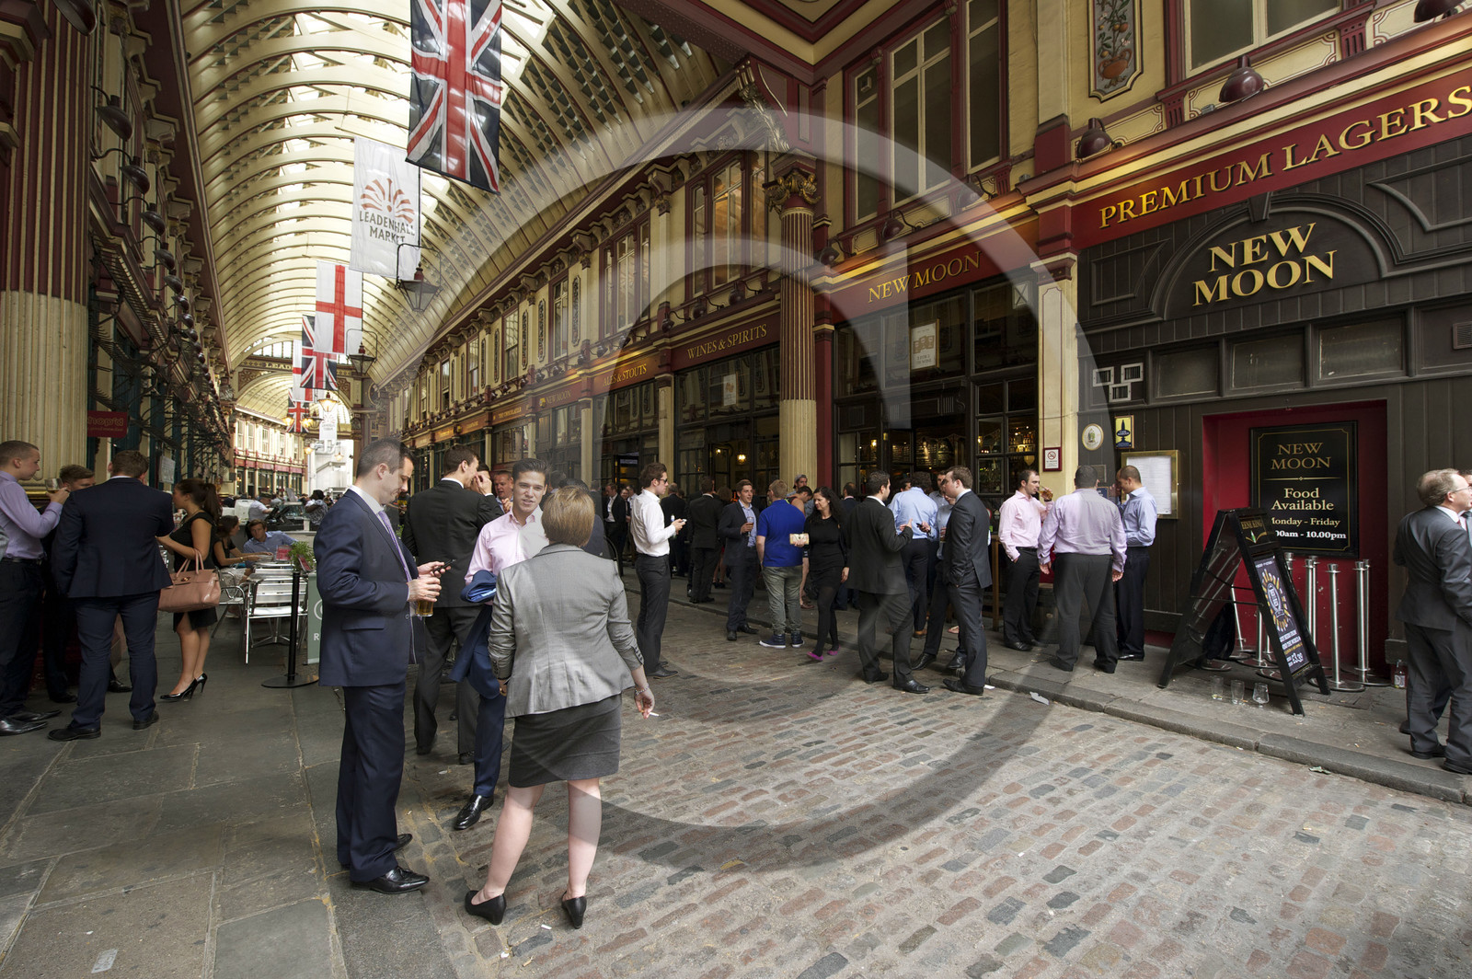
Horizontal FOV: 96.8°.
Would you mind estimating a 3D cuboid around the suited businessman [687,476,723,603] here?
[{"bbox_3d":[-0.475,0.720,9.820,0.500,1.819,0.420,0,-1,14],"label":"suited businessman"}]

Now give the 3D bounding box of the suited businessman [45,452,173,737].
[{"bbox_3d":[-4.190,0.668,4.409,0.600,1.850,0.440,1,-1,-38],"label":"suited businessman"}]

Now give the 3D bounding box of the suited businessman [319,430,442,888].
[{"bbox_3d":[-1.480,0.684,2.718,0.520,1.784,0.500,0,-1,-13],"label":"suited businessman"}]

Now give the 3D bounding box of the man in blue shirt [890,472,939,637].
[{"bbox_3d":[2.024,0.695,7.398,0.500,1.778,0.450,0,-1,20],"label":"man in blue shirt"}]

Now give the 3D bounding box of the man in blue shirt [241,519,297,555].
[{"bbox_3d":[-5.234,1.001,7.306,0.600,1.310,0.750,1,-1,-37],"label":"man in blue shirt"}]

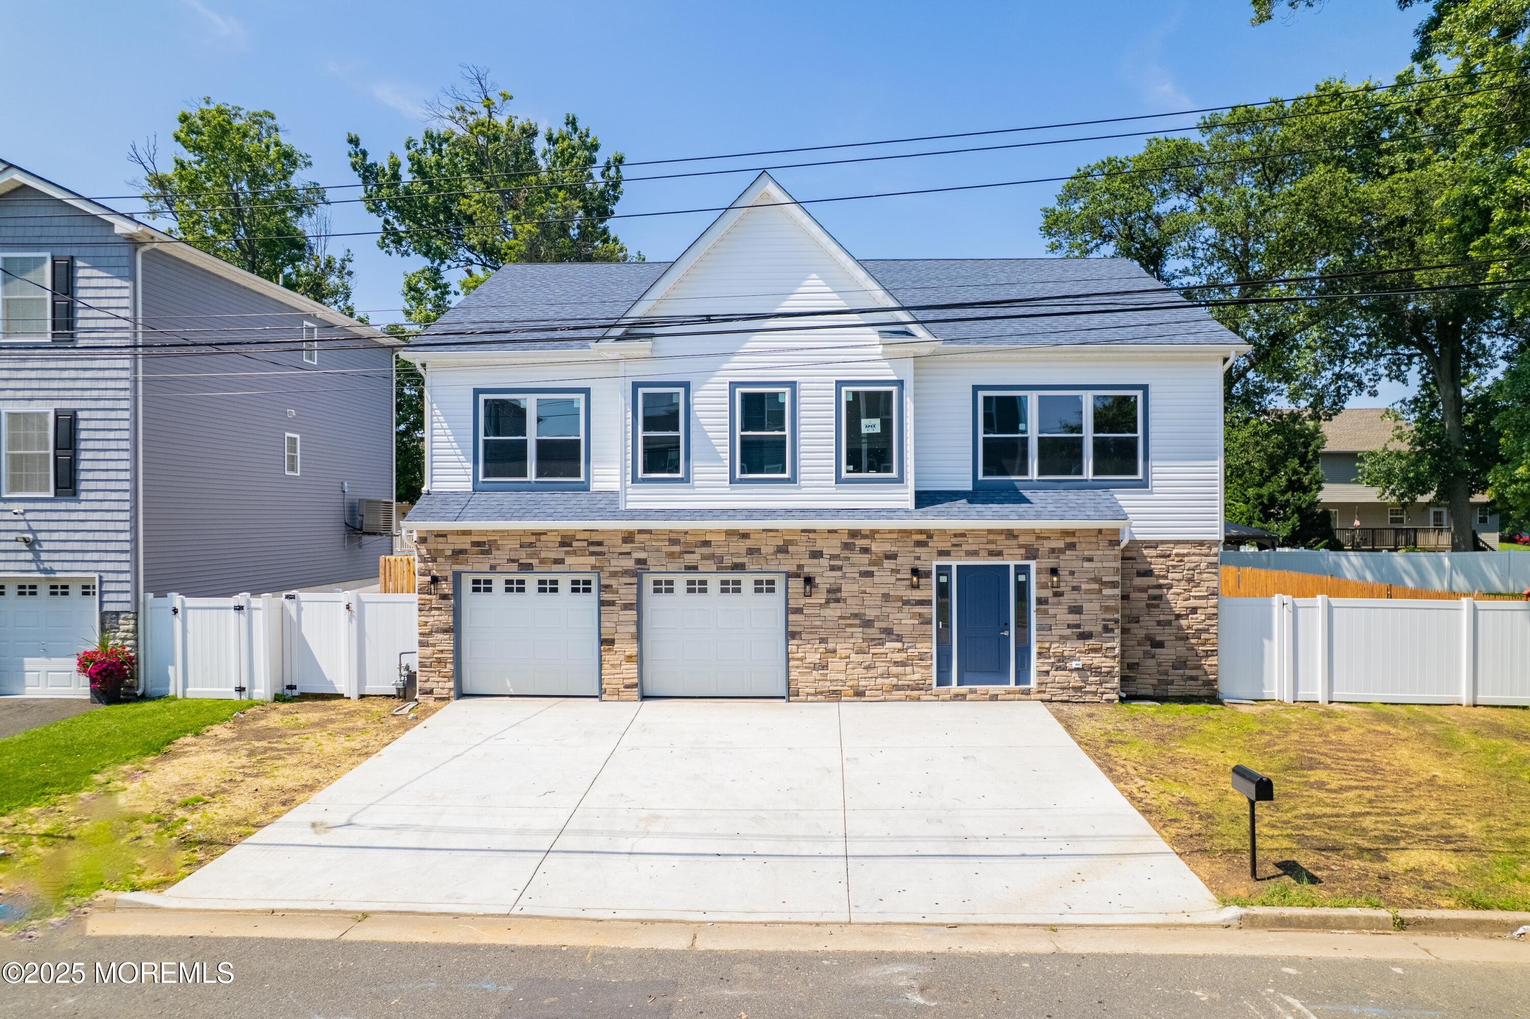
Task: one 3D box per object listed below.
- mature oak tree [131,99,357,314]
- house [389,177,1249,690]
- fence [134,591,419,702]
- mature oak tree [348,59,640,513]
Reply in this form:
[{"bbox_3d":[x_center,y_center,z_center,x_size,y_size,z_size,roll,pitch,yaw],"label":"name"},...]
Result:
[{"bbox_3d":[-20.000,-6.200,36.000,9.000,19.000,9.000,0,0,0],"label":"mature oak tree"},{"bbox_3d":[1.120,-1.280,21.500,14.450,9.050,12.100,0,0,2],"label":"house"},{"bbox_3d":[-8.400,2.350,16.250,4.750,1.870,0.400,0,0,-2],"label":"fence"},{"bbox_3d":[-9.900,-6.300,34.000,10.400,19.200,10.200,0,0,0],"label":"mature oak tree"}]

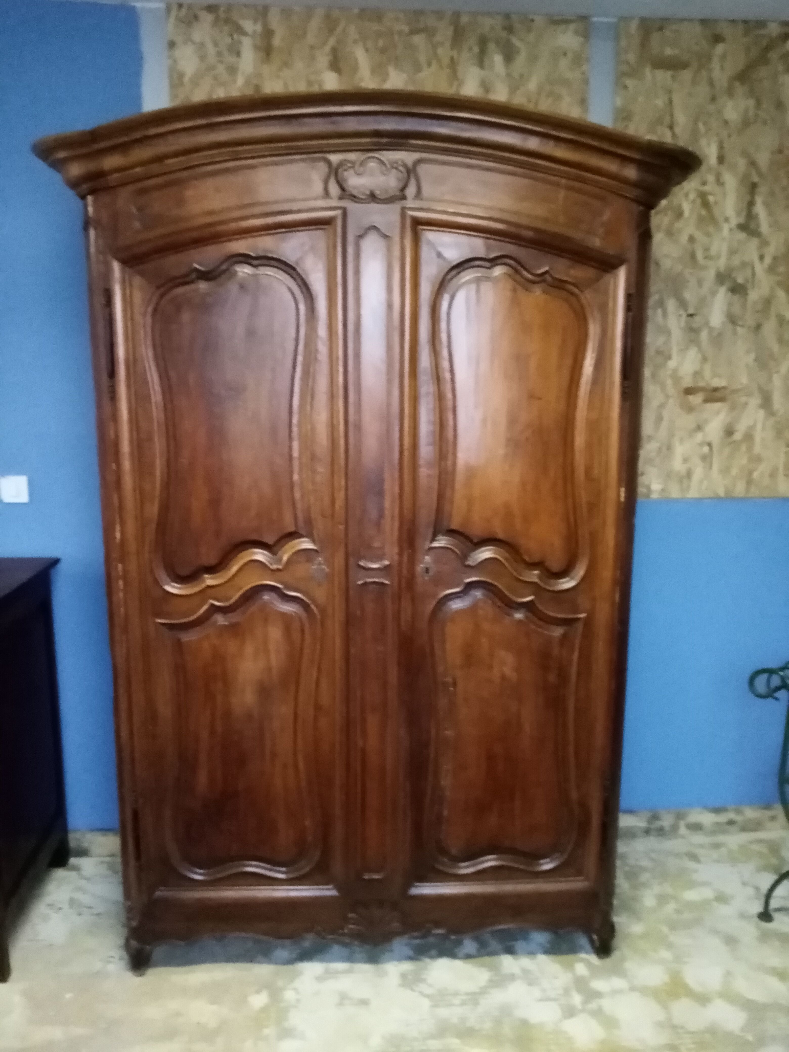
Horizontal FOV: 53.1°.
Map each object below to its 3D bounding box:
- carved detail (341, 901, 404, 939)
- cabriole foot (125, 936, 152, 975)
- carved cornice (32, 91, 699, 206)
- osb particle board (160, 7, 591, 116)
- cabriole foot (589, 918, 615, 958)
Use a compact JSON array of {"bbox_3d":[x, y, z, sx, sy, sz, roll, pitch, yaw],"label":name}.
[{"bbox_3d":[-0.057,1.039,2.081,0.164,0.106,0.035,0,9,-3],"label":"carved detail"},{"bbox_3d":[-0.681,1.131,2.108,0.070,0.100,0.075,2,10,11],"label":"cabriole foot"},{"bbox_3d":[-0.058,-0.873,1.974,1.451,0.215,0.540,0,10,-3],"label":"carved cornice"},{"bbox_3d":[-0.037,-0.772,2.356,1.201,1.398,0.018,-1,10,-4],"label":"osb particle board"},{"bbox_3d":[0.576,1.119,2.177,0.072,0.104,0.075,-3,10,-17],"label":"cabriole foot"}]

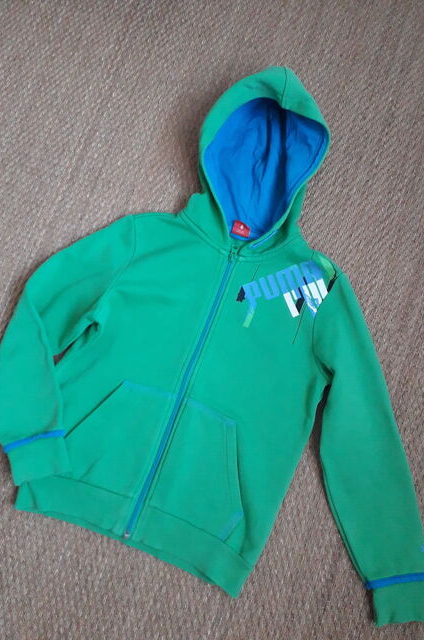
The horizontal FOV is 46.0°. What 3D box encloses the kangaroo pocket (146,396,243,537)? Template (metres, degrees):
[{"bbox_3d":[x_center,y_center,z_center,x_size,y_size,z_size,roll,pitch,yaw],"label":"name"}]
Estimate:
[{"bbox_3d":[-0.006,0.239,0.804,0.153,0.020,0.182,21,80,5],"label":"kangaroo pocket"}]

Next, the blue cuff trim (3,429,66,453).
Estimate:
[{"bbox_3d":[-0.281,0.195,0.802,0.098,0.018,0.015,-18,79,-2],"label":"blue cuff trim"}]

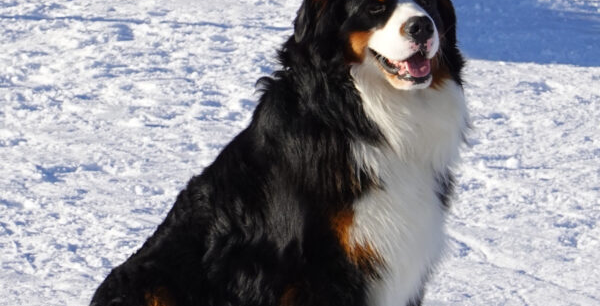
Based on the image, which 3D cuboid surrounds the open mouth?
[{"bbox_3d":[0.158,-0.138,5.250,0.080,0.050,0.075,-5,10,-27],"label":"open mouth"}]

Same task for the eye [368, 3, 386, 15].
[{"bbox_3d":[0.122,-0.227,5.270,0.027,0.018,0.017,-2,9,-13],"label":"eye"}]

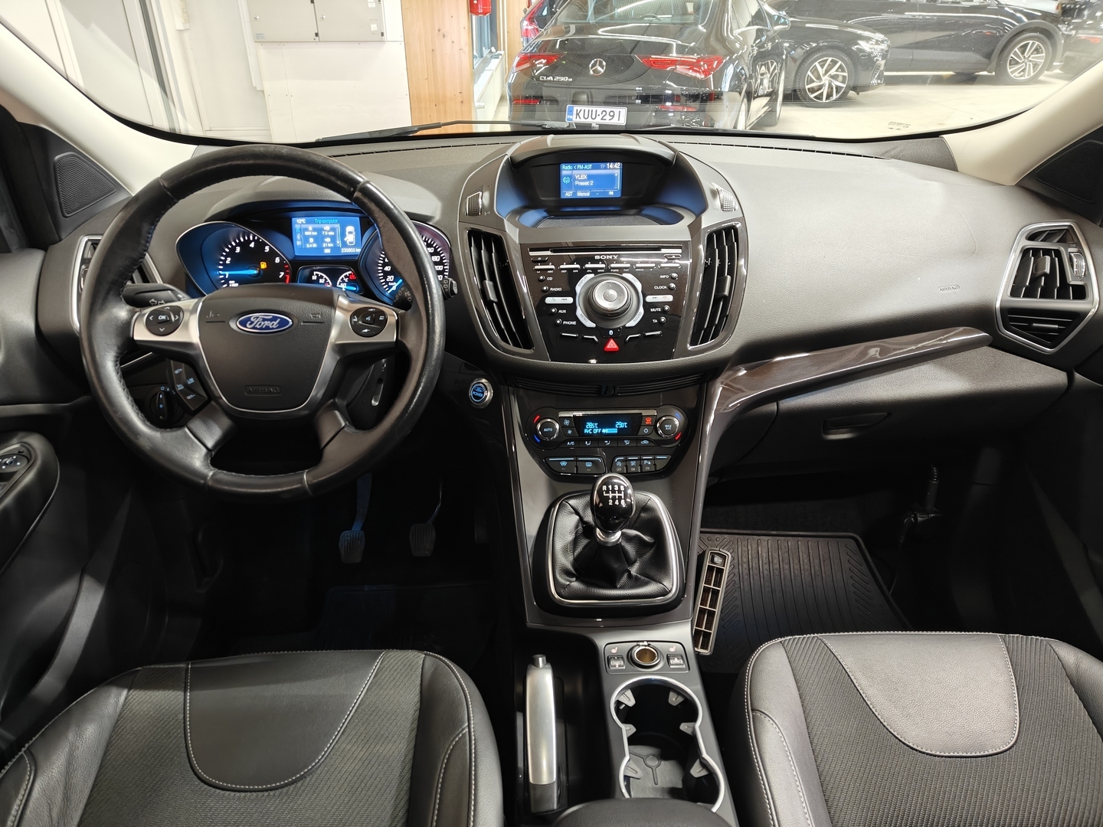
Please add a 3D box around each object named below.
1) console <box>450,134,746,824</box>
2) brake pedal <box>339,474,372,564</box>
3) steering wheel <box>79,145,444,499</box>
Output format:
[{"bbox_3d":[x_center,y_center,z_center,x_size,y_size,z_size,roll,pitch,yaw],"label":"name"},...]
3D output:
[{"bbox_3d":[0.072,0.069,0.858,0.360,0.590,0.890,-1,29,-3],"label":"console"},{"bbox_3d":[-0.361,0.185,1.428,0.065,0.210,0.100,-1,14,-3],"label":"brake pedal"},{"bbox_3d":[-0.302,-0.096,0.832,0.375,0.375,0.095,-1,5,-3],"label":"steering wheel"}]

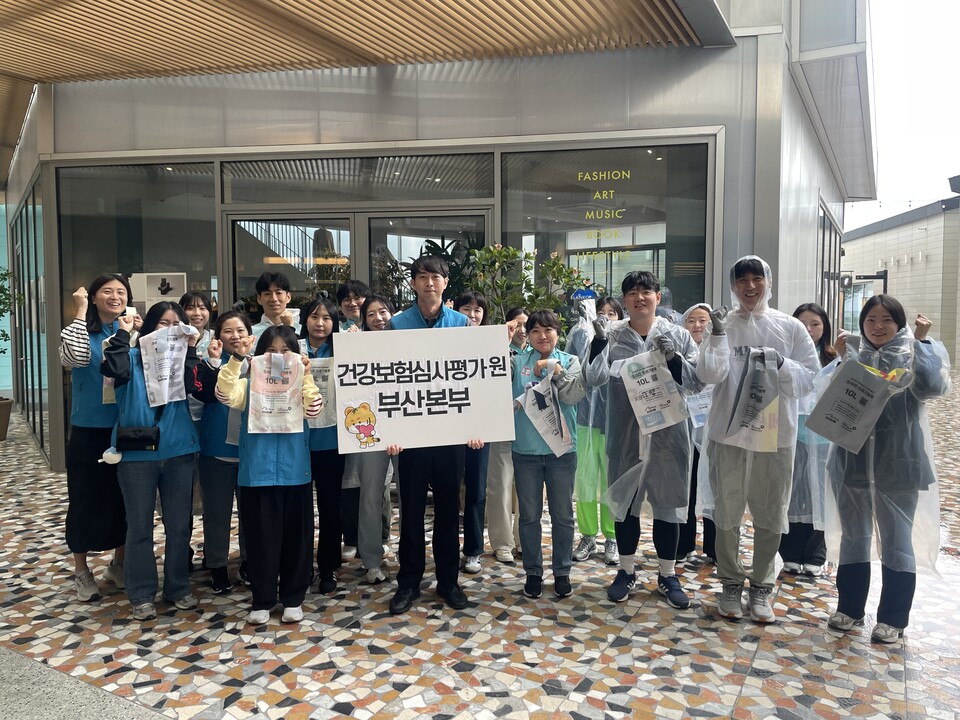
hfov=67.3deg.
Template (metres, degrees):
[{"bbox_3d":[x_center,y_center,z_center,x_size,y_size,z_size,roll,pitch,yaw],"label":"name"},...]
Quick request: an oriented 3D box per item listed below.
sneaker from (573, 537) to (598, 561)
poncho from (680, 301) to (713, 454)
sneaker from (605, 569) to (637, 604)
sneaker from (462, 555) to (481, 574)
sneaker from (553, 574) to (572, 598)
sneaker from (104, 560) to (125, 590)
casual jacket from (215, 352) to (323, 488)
[{"bbox_3d":[0.665,1.153,4.503,0.098,0.108,0.260,3,5,36],"label":"sneaker"},{"bbox_3d":[1.336,0.312,4.409,0.560,1.320,0.380,1,3,14],"label":"poncho"},{"bbox_3d":[0.790,1.239,3.998,0.108,0.110,0.285,2,4,28],"label":"sneaker"},{"bbox_3d":[-0.035,1.165,4.264,0.100,0.110,0.250,0,3,0],"label":"sneaker"},{"bbox_3d":[0.471,1.241,4.049,0.097,0.100,0.255,0,3,7],"label":"sneaker"},{"bbox_3d":[-2.022,1.193,4.010,0.095,0.108,0.250,-4,5,-42],"label":"sneaker"},{"bbox_3d":[-1.055,0.293,3.639,0.540,0.668,0.400,-1,3,-8],"label":"casual jacket"}]

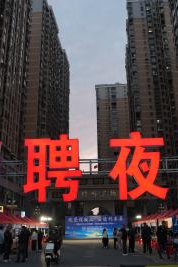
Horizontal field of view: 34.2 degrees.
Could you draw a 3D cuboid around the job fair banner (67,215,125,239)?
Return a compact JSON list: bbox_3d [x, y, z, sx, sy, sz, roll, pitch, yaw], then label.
[{"bbox_3d":[1.130,15.060,46.620,10.000,3.540,0.200,-1,-19,1],"label":"job fair banner"}]

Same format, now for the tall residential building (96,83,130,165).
[{"bbox_3d":[17.950,15.010,191.450,24.000,97.000,19.000,-1,-19,1],"label":"tall residential building"}]

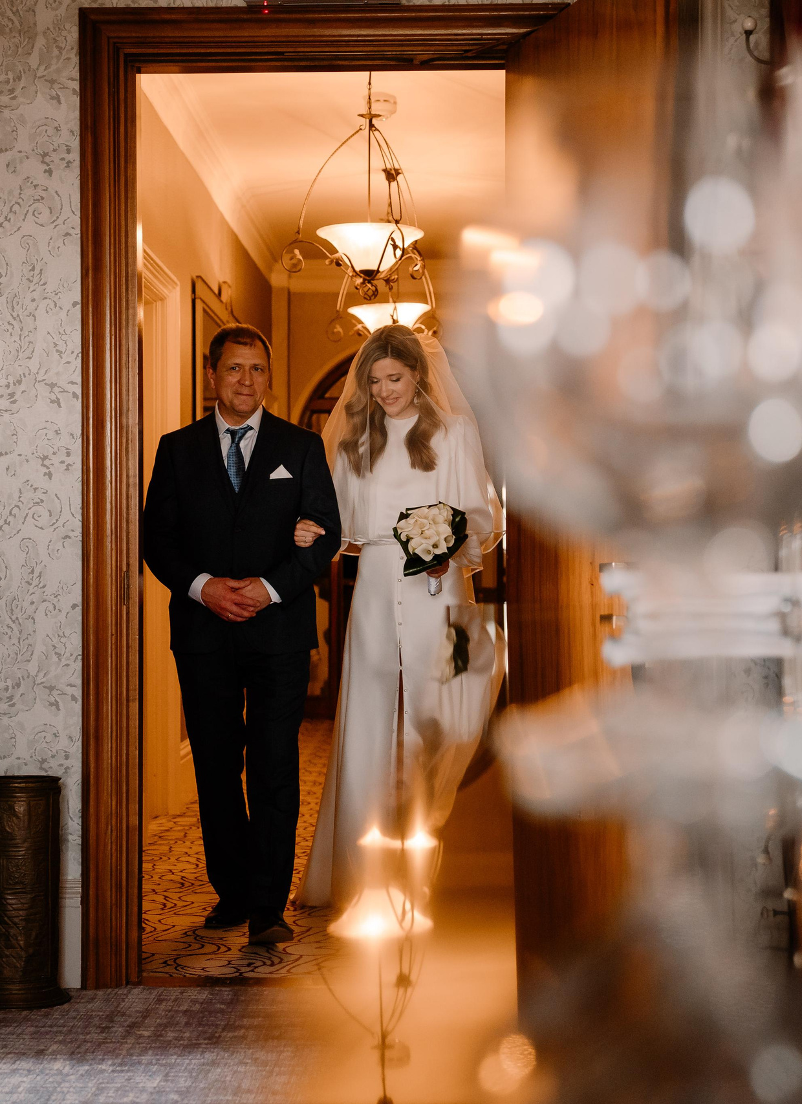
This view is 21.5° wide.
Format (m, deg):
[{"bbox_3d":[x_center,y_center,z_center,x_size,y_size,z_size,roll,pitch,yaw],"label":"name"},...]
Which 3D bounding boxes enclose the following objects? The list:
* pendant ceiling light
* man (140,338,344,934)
[{"bbox_3d":[-0.160,-1.335,7.600,0.520,0.870,0.530,0,0,0],"label":"pendant ceiling light"},{"bbox_3d":[-0.455,0.226,6.100,0.575,1.760,0.460,0,0,-2],"label":"man"}]

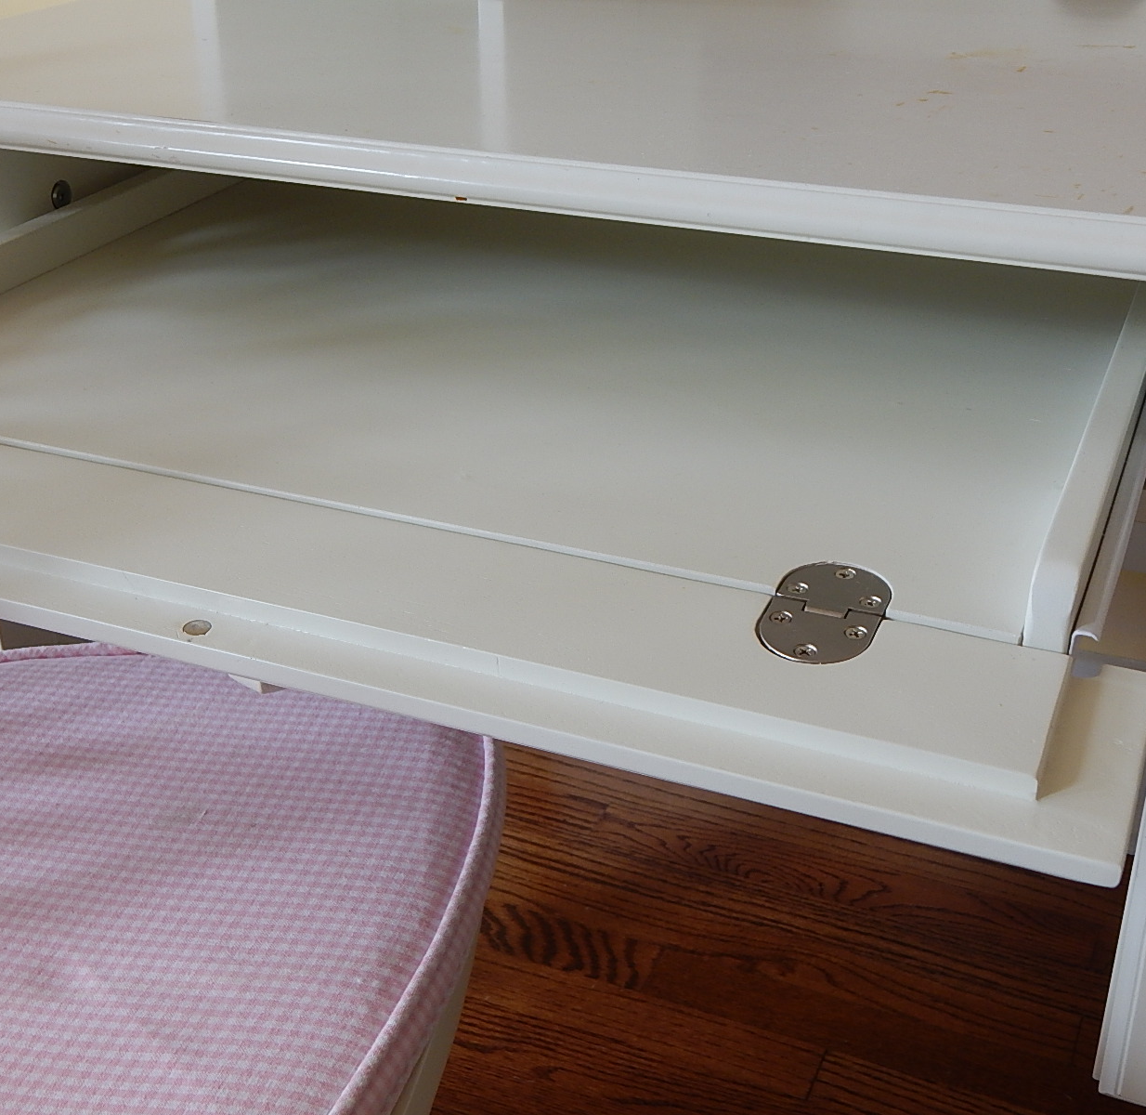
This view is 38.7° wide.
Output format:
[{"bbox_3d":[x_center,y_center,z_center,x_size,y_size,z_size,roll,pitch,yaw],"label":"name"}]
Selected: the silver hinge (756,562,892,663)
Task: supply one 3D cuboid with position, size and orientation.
[{"bbox_3d":[0.088,0.021,0.570,0.040,0.005,0.071,11,31,21],"label":"silver hinge"}]

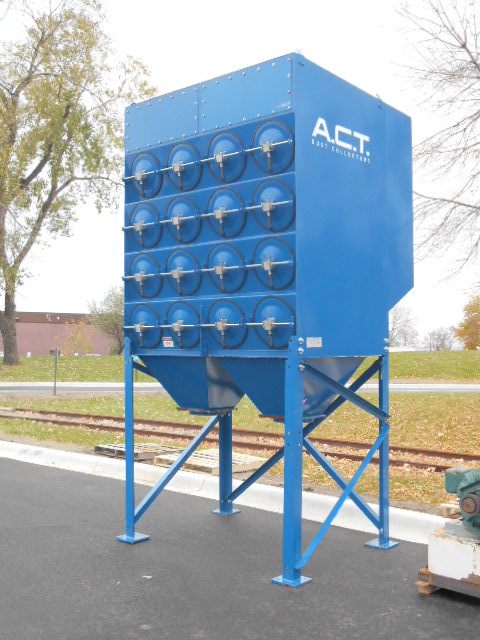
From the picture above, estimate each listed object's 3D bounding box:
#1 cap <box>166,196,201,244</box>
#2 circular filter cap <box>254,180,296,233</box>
[{"bbox_3d":[-0.474,-0.818,6.211,0.399,0.399,0.090,-2,-2,40],"label":"cap"},{"bbox_3d":[0.233,-0.850,5.621,0.399,0.399,0.090,-2,-2,40],"label":"circular filter cap"}]

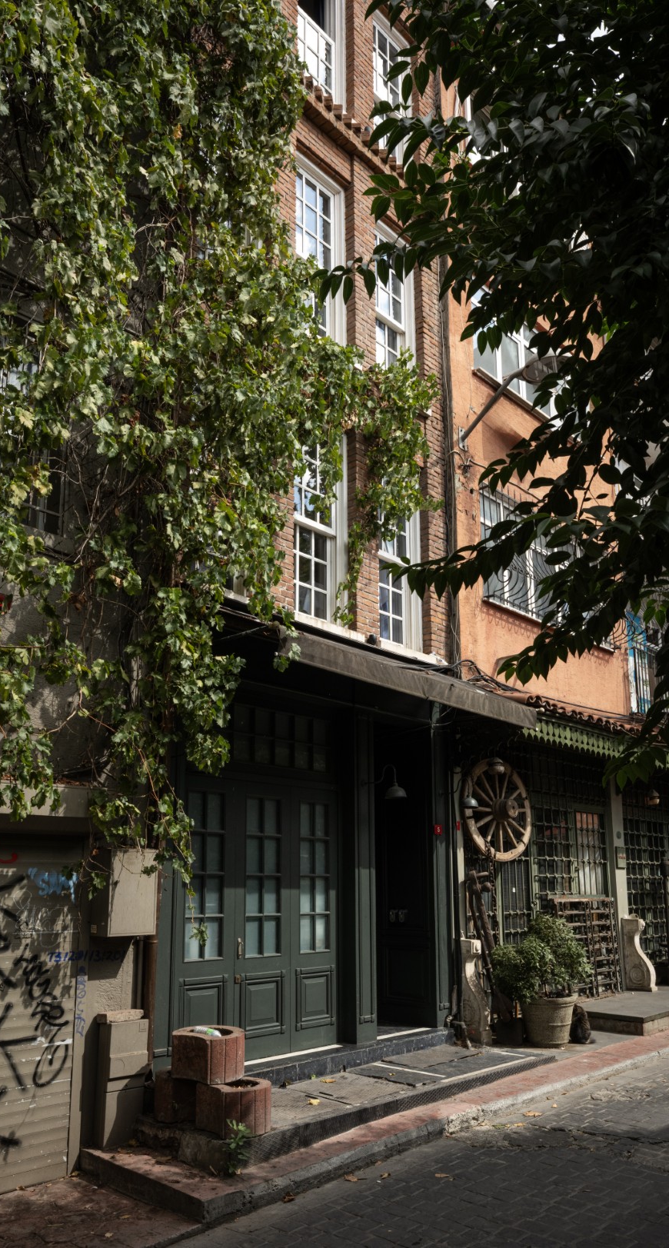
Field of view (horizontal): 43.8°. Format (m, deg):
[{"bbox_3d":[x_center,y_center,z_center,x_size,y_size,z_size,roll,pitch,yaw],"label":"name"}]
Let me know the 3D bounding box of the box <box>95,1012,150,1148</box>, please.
[{"bbox_3d":[-1.383,2.950,5.428,0.154,0.768,0.298,-13,-19,43],"label":"box"}]

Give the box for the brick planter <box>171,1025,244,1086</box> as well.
[{"bbox_3d":[-0.789,2.763,5.333,0.437,0.254,0.394,-9,-16,34],"label":"brick planter"}]

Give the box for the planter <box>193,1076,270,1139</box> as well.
[{"bbox_3d":[-0.608,2.943,5.074,0.394,0.254,0.437,12,-18,-40],"label":"planter"}]

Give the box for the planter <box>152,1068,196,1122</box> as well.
[{"bbox_3d":[-0.962,3.047,5.407,0.437,0.254,0.403,-12,-18,41],"label":"planter"}]

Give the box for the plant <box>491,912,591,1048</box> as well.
[{"bbox_3d":[1.904,3.260,7.632,0.826,1.152,0.902,0,-13,0],"label":"plant"}]

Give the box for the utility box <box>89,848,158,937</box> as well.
[{"bbox_3d":[-1.391,1.783,5.531,0.226,0.547,0.365,-13,-19,43],"label":"utility box"}]

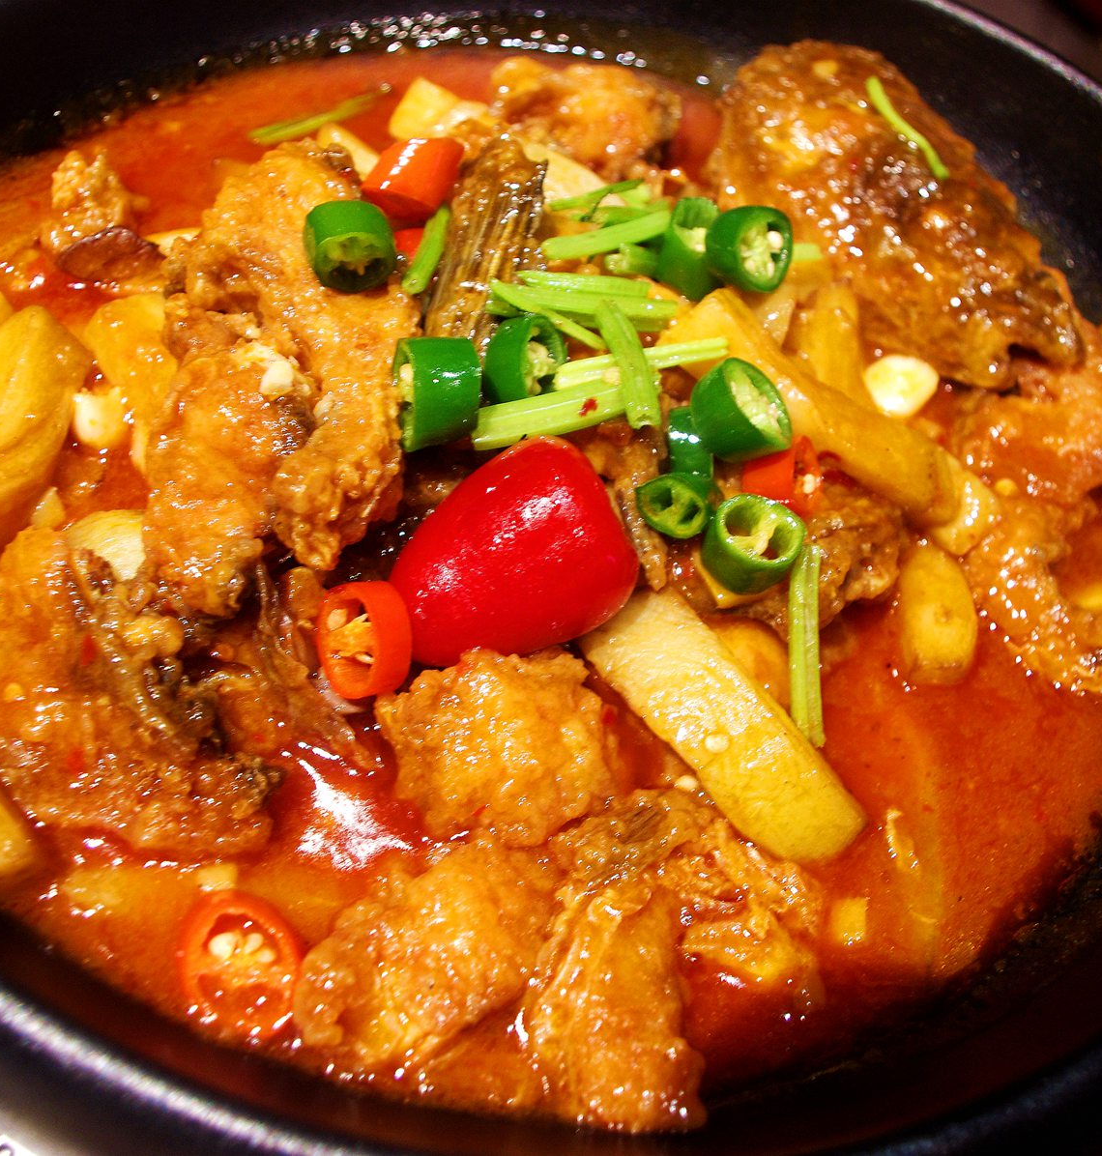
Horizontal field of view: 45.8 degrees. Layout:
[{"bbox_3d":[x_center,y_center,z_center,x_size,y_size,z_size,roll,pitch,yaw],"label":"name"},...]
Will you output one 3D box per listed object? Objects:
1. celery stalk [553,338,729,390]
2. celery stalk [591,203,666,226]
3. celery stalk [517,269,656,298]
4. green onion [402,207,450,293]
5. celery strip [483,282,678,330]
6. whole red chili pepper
[{"bbox_3d":[0.020,-0.046,0.275,0.041,0.004,0.005,-13,55,-19],"label":"celery stalk"},{"bbox_3d":[0.018,-0.088,0.315,0.019,0.004,0.004,-6,53,1],"label":"celery stalk"},{"bbox_3d":[0.007,-0.064,0.287,0.030,0.004,0.004,6,52,-2],"label":"celery stalk"},{"bbox_3d":[-0.027,-0.075,0.293,0.004,0.004,0.042,10,41,1],"label":"green onion"},{"bbox_3d":[0.007,-0.059,0.282,0.041,0.004,0.005,8,52,-2],"label":"celery strip"},{"bbox_3d":[-0.007,-0.005,0.242,0.038,0.030,0.047,40,58,22],"label":"whole red chili pepper"}]

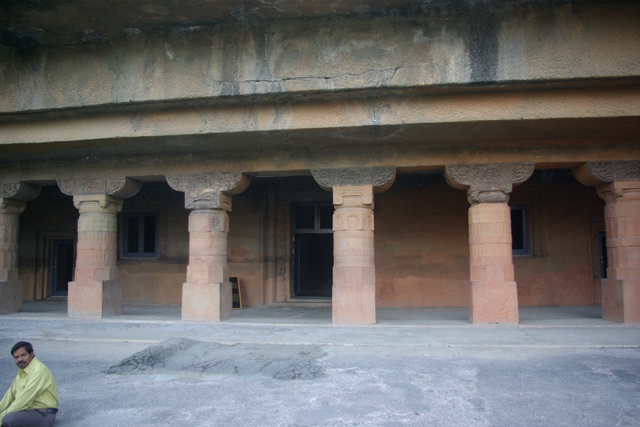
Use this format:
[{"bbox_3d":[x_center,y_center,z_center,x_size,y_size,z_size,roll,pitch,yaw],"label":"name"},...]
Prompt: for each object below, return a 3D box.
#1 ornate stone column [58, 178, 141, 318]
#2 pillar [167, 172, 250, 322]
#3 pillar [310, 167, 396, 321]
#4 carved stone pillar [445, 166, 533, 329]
[{"bbox_3d":[-5.980,0.940,12.900,2.040,3.640,1.000,-1,-6,9],"label":"ornate stone column"},{"bbox_3d":[-2.865,0.874,12.430,2.040,3.640,1.000,-1,-6,9],"label":"pillar"},{"bbox_3d":[0.875,0.796,11.870,2.040,3.640,1.000,-1,-6,9],"label":"pillar"},{"bbox_3d":[4.030,0.730,11.390,2.040,3.640,1.000,-1,-6,9],"label":"carved stone pillar"}]

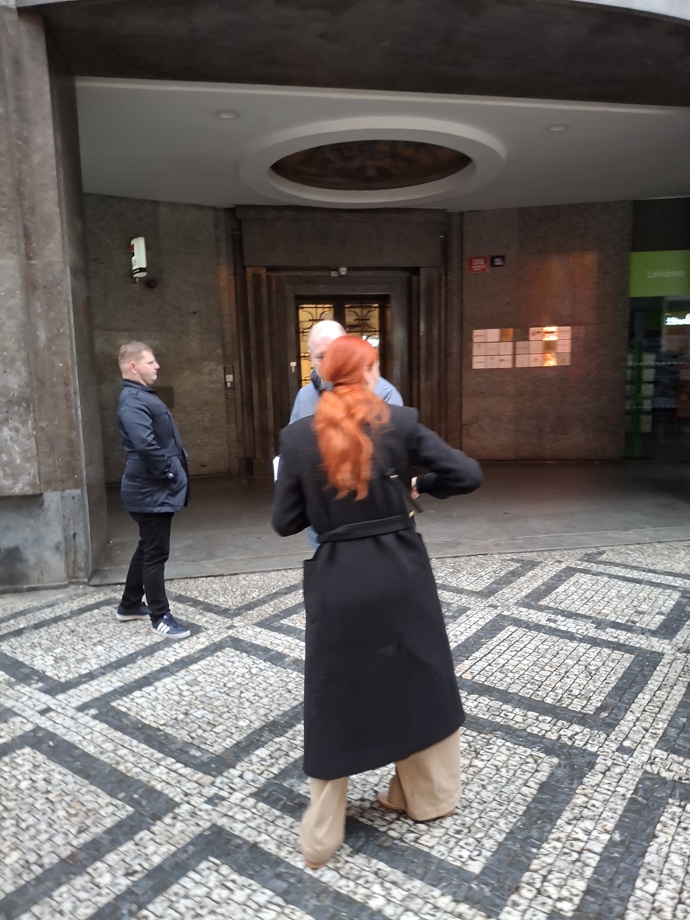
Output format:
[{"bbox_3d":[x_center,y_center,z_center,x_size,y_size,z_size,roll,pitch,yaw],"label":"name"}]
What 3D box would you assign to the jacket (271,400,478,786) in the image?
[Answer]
[{"bbox_3d":[0.110,0.416,2.232,0.620,1.210,0.440,-4,9,-18],"label":"jacket"}]

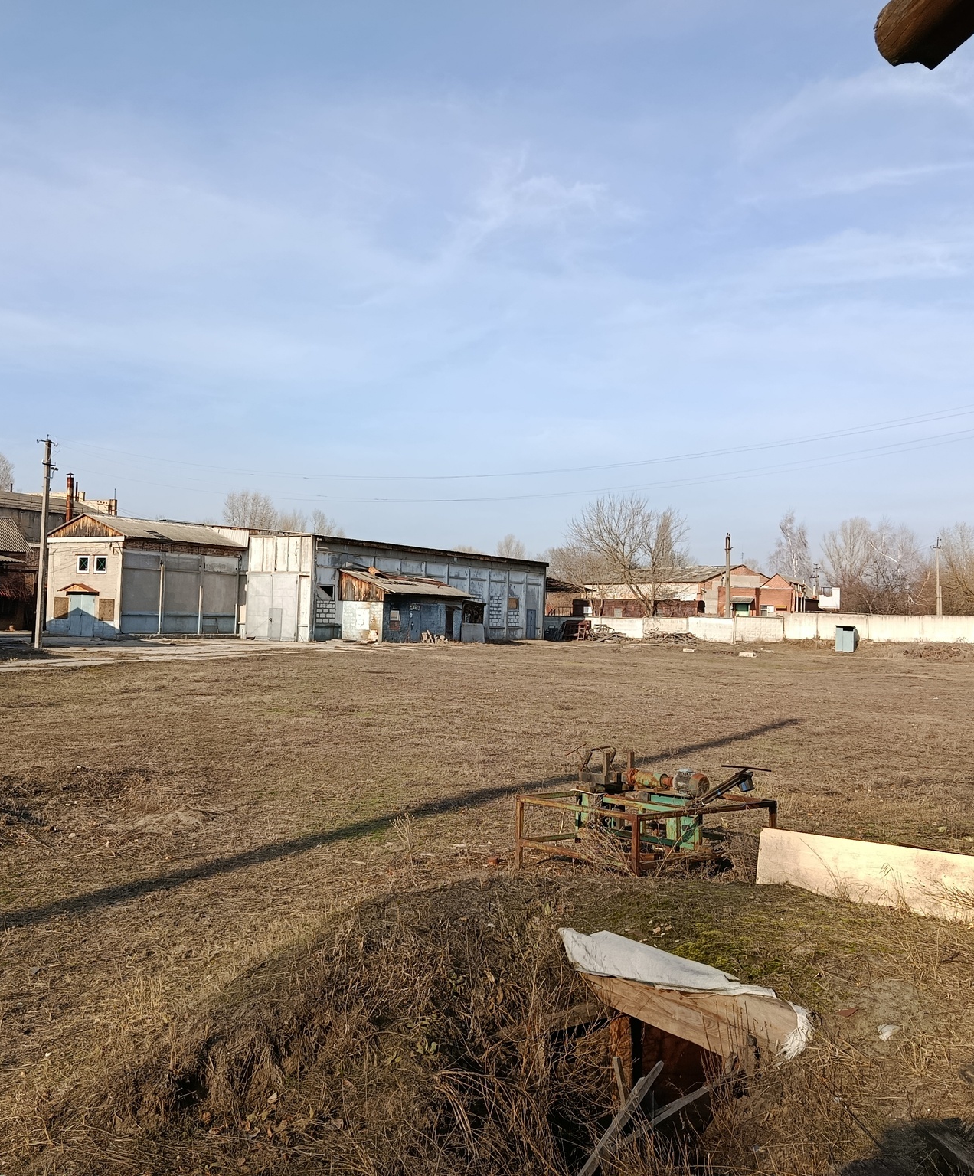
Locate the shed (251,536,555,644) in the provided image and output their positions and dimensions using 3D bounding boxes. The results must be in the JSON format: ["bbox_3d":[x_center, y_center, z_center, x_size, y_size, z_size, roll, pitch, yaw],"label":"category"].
[{"bbox_3d":[-5.329,0.529,82.402,6.500,6.700,30.300,1,-2,32],"label":"shed"}]

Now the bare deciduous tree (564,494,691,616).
[{"bbox_3d":[13.217,-1.878,102.000,11.200,13.400,10.200,2,-1,0],"label":"bare deciduous tree"}]

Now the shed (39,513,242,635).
[{"bbox_3d":[-21.198,-0.461,68.676,6.800,7.100,10.000,1,-2,32],"label":"shed"}]

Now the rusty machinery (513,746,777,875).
[{"bbox_3d":[1.385,1.903,9.280,1.750,0.950,1.230,3,-2,-45],"label":"rusty machinery"}]

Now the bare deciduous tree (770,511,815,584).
[{"bbox_3d":[37.876,-1.714,135.000,5.400,15.700,5.400,2,-1,0],"label":"bare deciduous tree"}]

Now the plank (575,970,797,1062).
[{"bbox_3d":[0.809,1.717,4.400,0.950,0.230,0.050,1,-1,34],"label":"plank"}]

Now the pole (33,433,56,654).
[{"bbox_3d":[-18.844,-1.842,46.200,0.300,9.000,0.950,0,-2,42],"label":"pole"}]

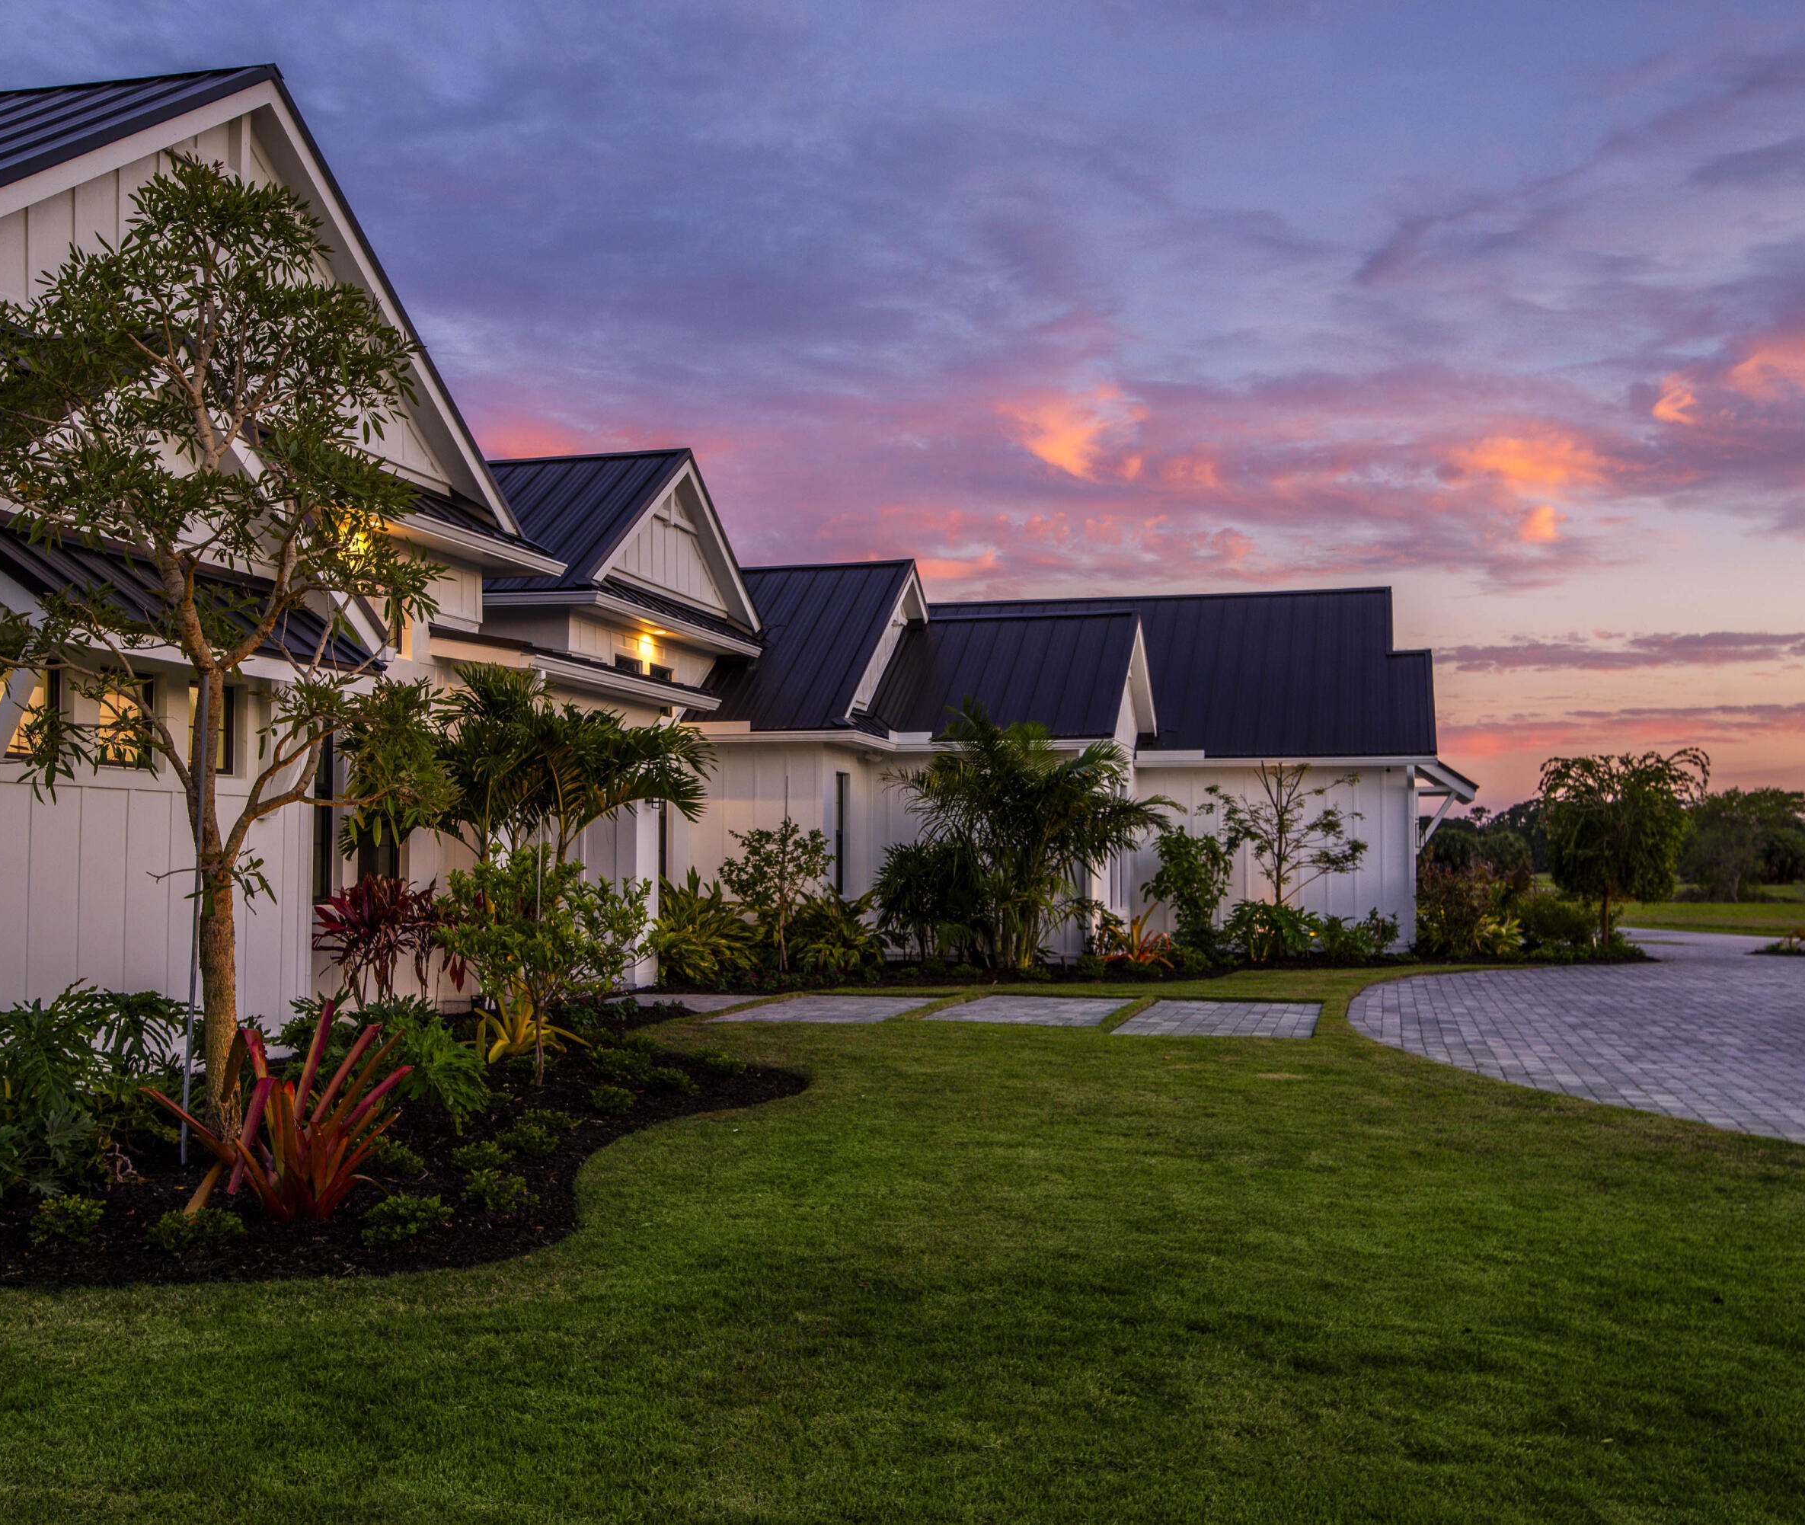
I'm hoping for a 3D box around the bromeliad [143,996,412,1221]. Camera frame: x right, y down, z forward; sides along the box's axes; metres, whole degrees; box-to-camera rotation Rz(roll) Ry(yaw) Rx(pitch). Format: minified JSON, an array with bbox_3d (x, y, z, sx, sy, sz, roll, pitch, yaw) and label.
[{"bbox_3d":[-2.340,1.295,7.120,0.990,0.820,0.930,0,-3,0],"label":"bromeliad"}]

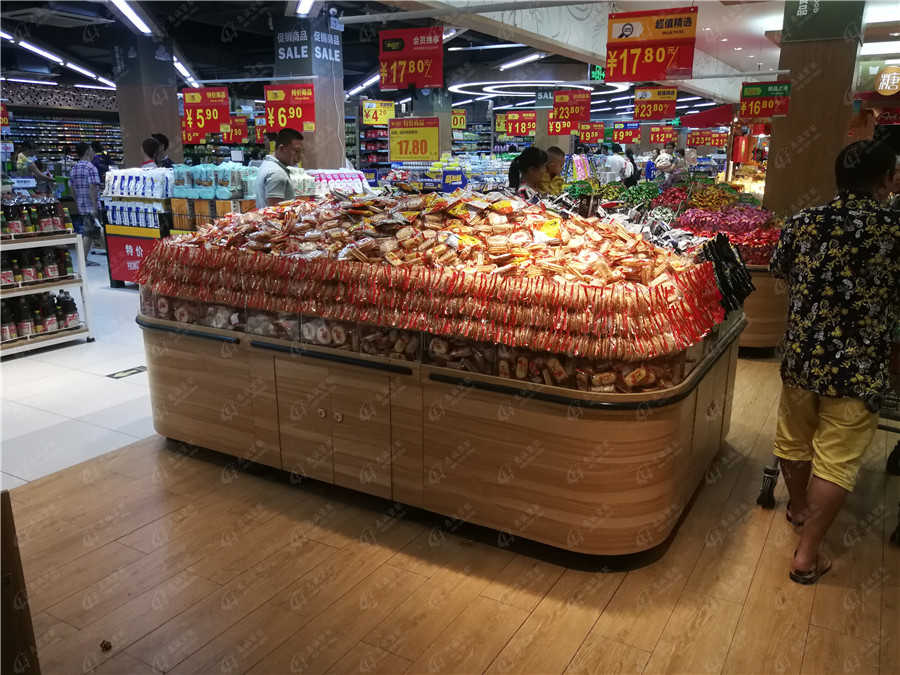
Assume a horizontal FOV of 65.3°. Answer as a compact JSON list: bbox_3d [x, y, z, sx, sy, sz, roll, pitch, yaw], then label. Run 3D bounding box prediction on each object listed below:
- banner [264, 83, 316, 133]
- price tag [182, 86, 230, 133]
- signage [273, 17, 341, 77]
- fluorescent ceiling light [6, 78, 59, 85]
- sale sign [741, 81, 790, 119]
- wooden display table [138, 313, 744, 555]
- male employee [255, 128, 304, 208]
[{"bbox_3d":[-1.457,-2.078,6.384,0.513,0.414,0.020,5,15,19],"label":"banner"},{"bbox_3d":[-2.384,-2.218,6.863,0.544,0.415,0.020,5,15,19],"label":"price tag"},{"bbox_3d":[-2.014,-4.059,9.963,0.673,0.753,0.673,8,17,29],"label":"signage"},{"bbox_3d":[-9.662,-5.917,16.269,0.070,0.060,1.220,8,16,28],"label":"fluorescent ceiling light"},{"bbox_3d":[2.584,-1.945,5.750,0.356,0.274,0.020,6,15,21],"label":"sale sign"},{"bbox_3d":[-0.071,0.178,3.733,2.837,0.680,1.823,8,17,29],"label":"wooden display table"},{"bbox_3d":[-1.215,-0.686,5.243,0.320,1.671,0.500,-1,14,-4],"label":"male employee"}]

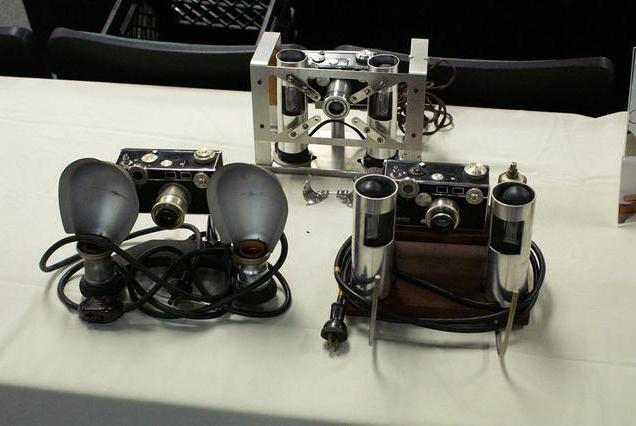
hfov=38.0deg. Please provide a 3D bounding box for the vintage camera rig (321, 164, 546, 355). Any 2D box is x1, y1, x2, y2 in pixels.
[{"bbox_3d":[0.158,0.046,1.172,0.283,0.182,0.208,3,36,5],"label":"vintage camera rig"}]

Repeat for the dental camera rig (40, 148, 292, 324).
[{"bbox_3d":[-0.203,0.019,1.203,0.334,0.195,0.162,1,36,3],"label":"dental camera rig"}]

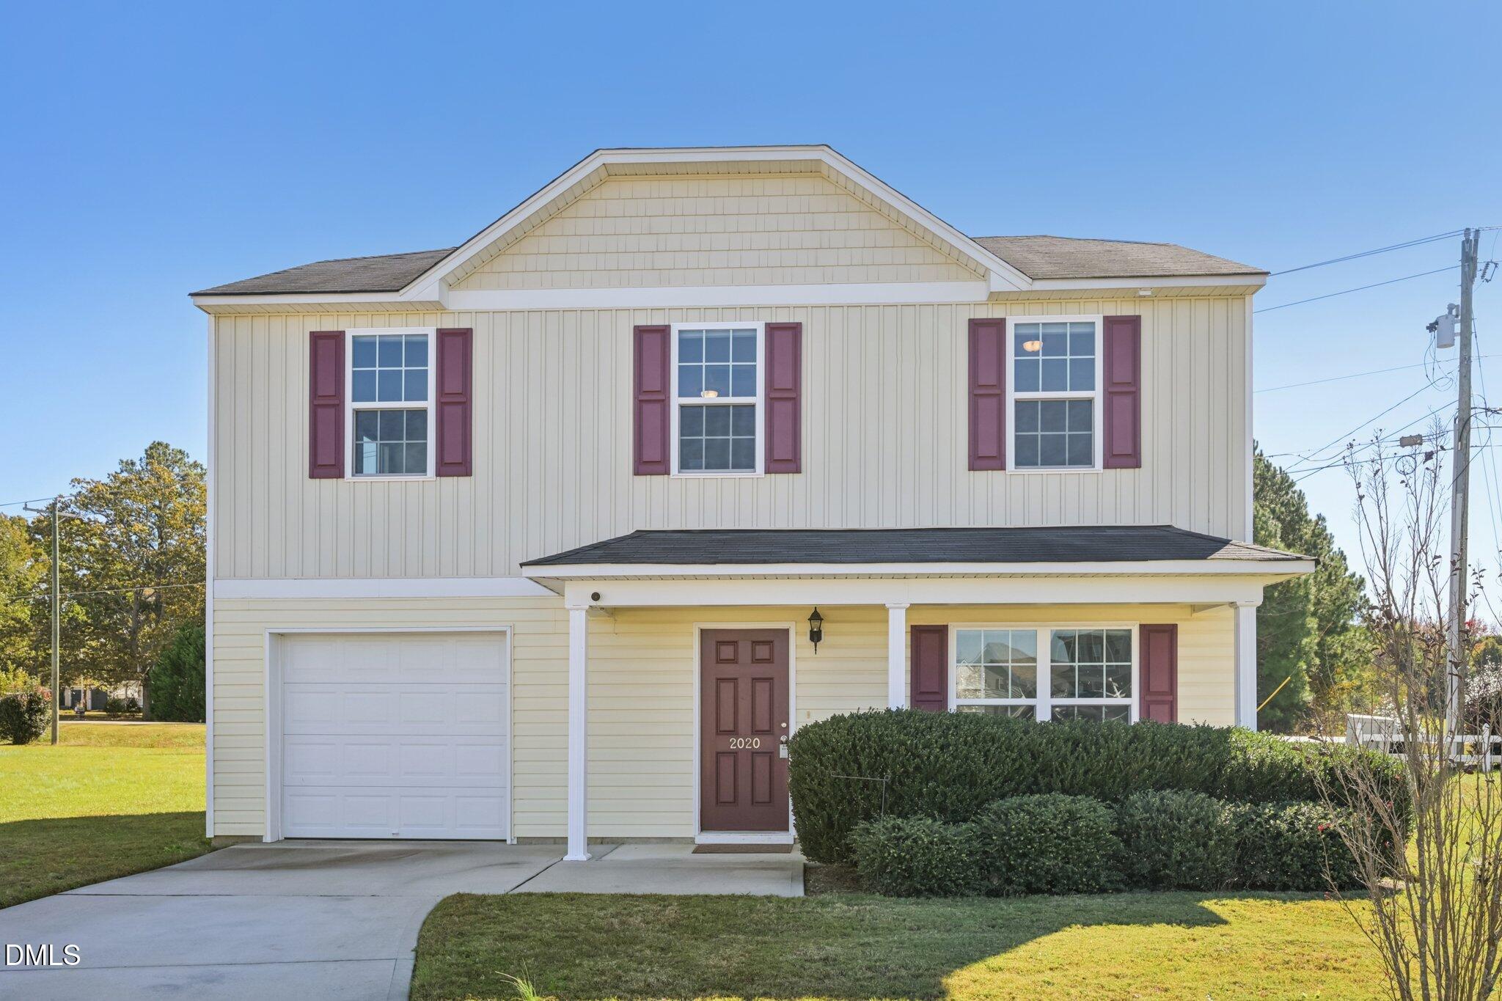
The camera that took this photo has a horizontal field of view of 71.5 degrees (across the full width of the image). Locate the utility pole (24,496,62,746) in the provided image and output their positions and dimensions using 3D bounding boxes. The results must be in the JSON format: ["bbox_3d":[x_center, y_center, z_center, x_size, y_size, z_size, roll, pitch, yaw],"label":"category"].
[{"bbox_3d":[-26.554,4.579,39.500,0.400,9.400,1.700,-3,-5,45],"label":"utility pole"}]

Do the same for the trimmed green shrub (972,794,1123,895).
[{"bbox_3d":[2.330,2.695,8.200,1.140,0.770,0.980,0,-3,3],"label":"trimmed green shrub"}]

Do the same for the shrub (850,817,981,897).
[{"bbox_3d":[1.298,2.761,8.150,1.040,0.600,0.920,0,-3,3],"label":"shrub"}]

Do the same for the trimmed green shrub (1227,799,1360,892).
[{"bbox_3d":[4.300,2.746,8.300,1.050,0.680,0.920,0,-3,3],"label":"trimmed green shrub"}]

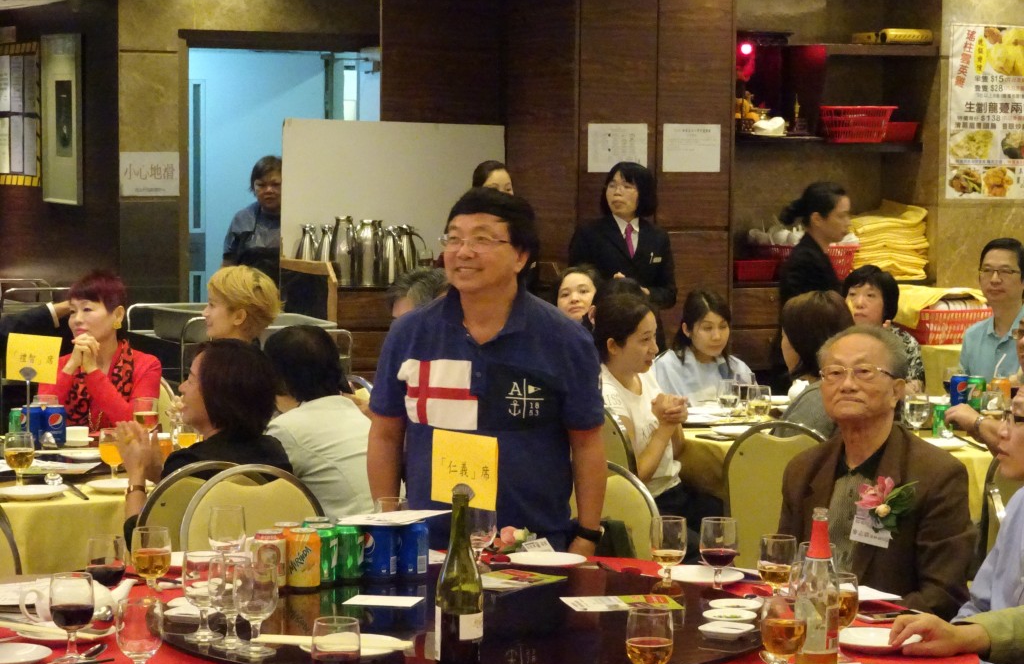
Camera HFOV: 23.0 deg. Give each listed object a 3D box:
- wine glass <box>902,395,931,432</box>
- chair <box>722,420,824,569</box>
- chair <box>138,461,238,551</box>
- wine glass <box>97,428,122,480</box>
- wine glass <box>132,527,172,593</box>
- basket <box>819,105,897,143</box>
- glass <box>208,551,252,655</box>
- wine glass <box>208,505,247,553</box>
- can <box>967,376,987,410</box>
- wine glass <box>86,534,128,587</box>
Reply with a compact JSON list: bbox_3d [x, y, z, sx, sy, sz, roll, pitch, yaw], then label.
[{"bbox_3d":[1.246,0.275,7.755,0.077,0.150,0.077,0,4,0],"label":"wine glass"},{"bbox_3d":[0.897,0.685,7.472,0.430,0.900,0.540,3,5,28],"label":"chair"},{"bbox_3d":[-0.864,0.736,6.391,0.430,0.920,0.540,-2,5,-30],"label":"chair"},{"bbox_3d":[-1.044,0.335,6.606,0.077,0.151,0.077,0,4,0],"label":"wine glass"},{"bbox_3d":[-0.735,0.479,5.124,0.079,0.156,0.079,1,4,0],"label":"wine glass"},{"bbox_3d":[1.633,-0.979,11.850,0.300,0.172,0.220,-1,4,-20],"label":"basket"},{"bbox_3d":[-0.507,0.487,4.520,0.079,0.156,0.079,1,4,0],"label":"glass"},{"bbox_3d":[-0.615,0.457,5.442,0.079,0.156,0.079,1,4,0],"label":"wine glass"},{"bbox_3d":[1.566,0.208,8.474,0.066,0.115,0.066,2,4,18],"label":"can"},{"bbox_3d":[-0.788,0.475,4.900,0.076,0.151,0.076,0,4,0],"label":"wine glass"}]

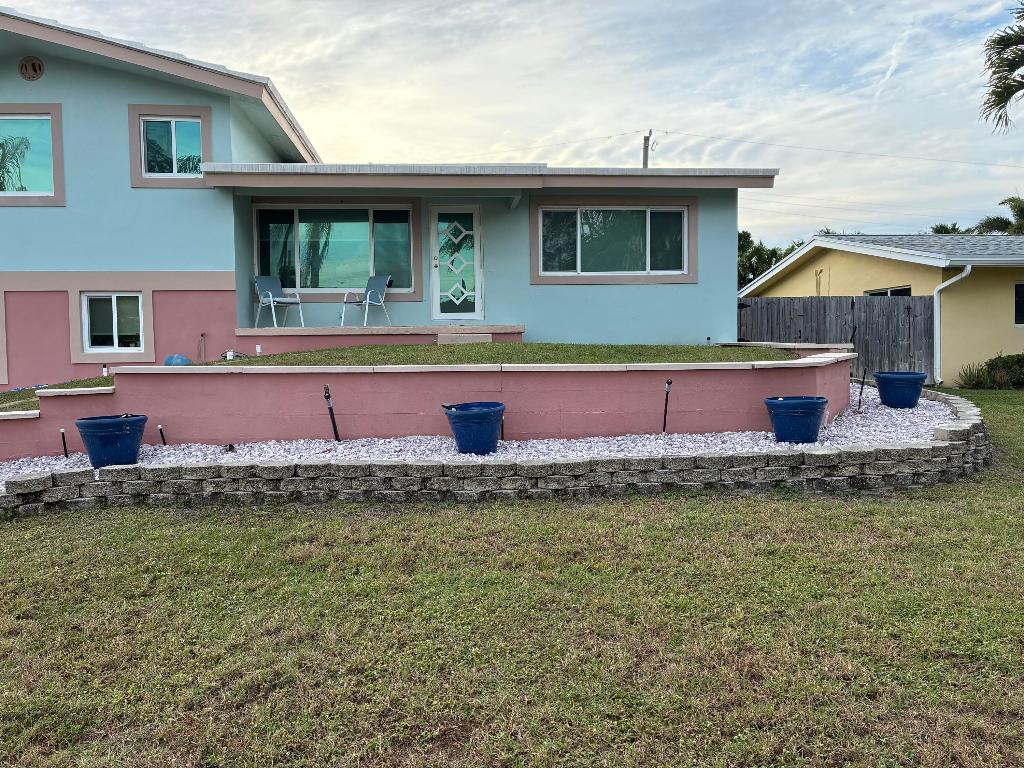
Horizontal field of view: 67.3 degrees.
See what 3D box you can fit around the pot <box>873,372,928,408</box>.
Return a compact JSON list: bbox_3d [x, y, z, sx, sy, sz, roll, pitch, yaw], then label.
[{"bbox_3d":[4.260,0.073,8.440,0.525,0.380,0.525,-1,3,0],"label":"pot"}]

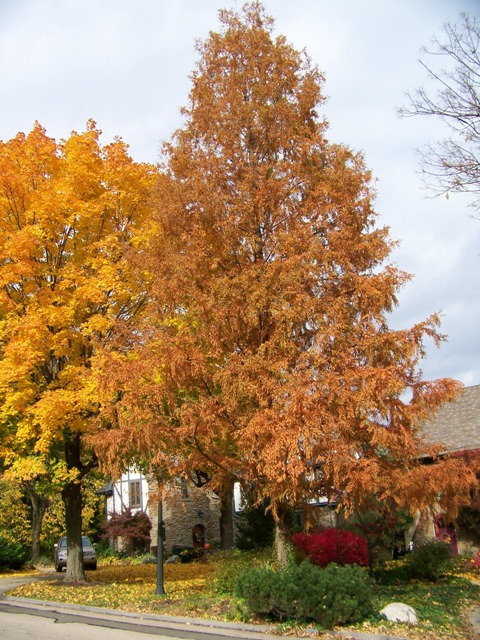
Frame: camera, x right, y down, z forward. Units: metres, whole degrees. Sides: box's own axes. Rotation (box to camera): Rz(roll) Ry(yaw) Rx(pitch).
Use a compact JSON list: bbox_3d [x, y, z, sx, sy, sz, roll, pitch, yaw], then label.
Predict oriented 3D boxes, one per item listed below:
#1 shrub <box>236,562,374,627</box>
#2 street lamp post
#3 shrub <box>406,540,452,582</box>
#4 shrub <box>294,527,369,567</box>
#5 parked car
[{"bbox_3d":[1.107,4.819,11.521,2.400,1.003,1.900,-3,-18,4],"label":"shrub"},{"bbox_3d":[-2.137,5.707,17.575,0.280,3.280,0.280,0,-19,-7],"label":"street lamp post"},{"bbox_3d":[5.410,6.922,18.652,1.330,1.065,1.300,-7,-19,14],"label":"shrub"},{"bbox_3d":[3.085,7.953,22.440,2.650,1.370,2.100,-4,-19,6],"label":"shrub"},{"bbox_3d":[-7.965,11.279,31.294,1.850,1.632,4.650,4,-19,-16],"label":"parked car"}]

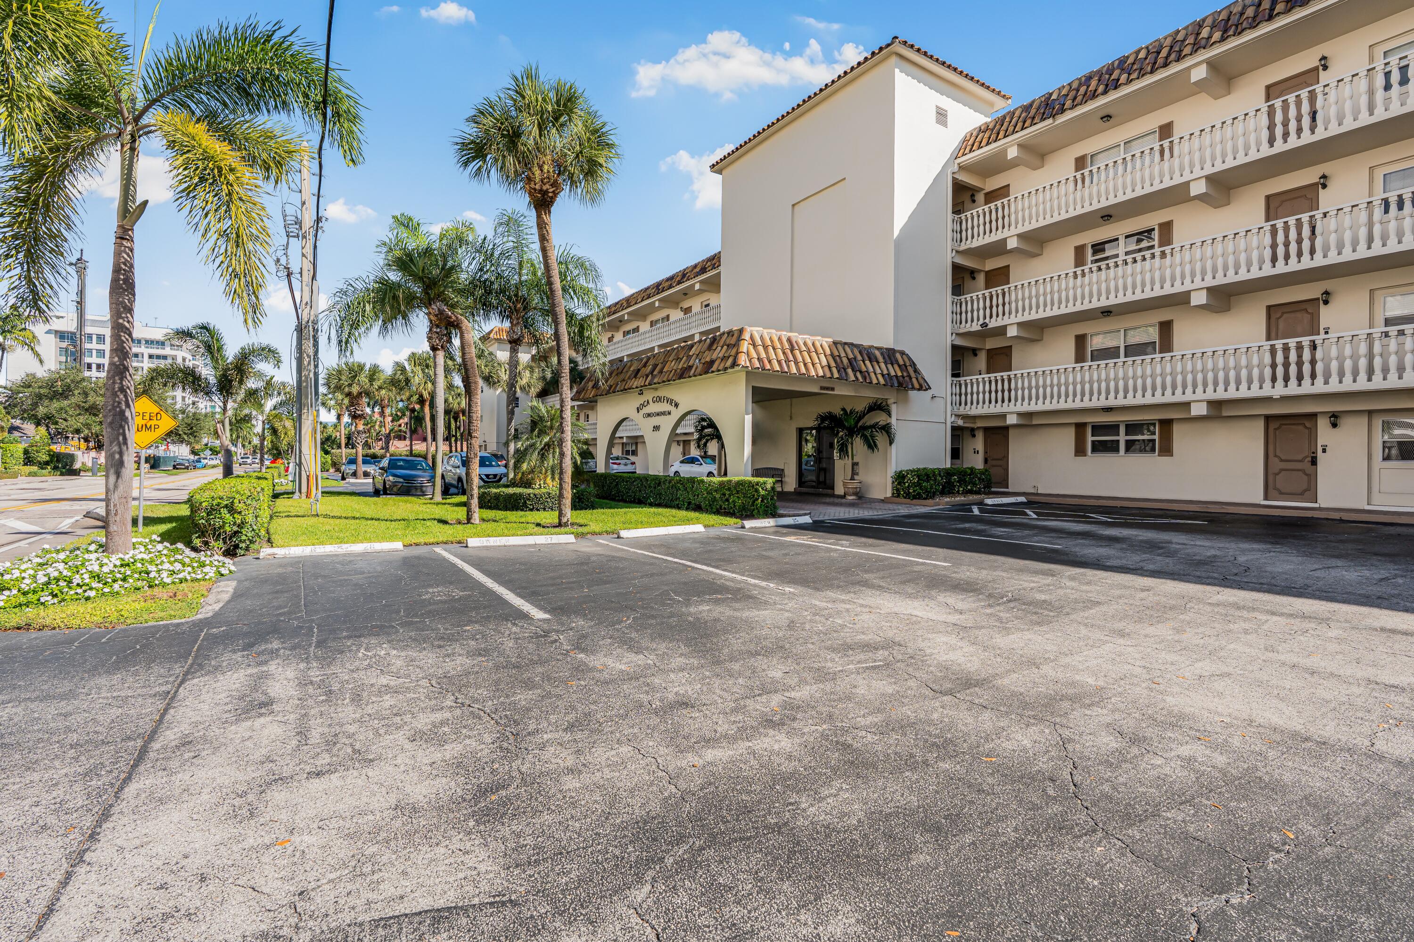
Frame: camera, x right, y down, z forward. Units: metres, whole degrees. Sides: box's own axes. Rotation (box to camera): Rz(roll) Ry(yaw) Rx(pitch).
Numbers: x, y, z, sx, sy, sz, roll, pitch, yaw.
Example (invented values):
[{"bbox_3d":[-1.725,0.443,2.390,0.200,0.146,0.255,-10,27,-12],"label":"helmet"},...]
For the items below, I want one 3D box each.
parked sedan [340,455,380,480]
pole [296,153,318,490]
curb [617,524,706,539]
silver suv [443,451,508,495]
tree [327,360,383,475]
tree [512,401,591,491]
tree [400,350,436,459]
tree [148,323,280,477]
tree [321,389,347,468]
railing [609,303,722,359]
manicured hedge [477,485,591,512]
[{"bbox_3d":[-22.197,-0.116,40.184,1.830,1.450,4.700,-1,2,-32],"label":"parked sedan"},{"bbox_3d":[-14.013,-5.042,21.864,0.750,12.100,0.600,-1,2,-33],"label":"pole"},{"bbox_3d":[-0.842,1.138,11.850,1.800,0.125,0.160,-1,2,-33],"label":"curb"},{"bbox_3d":[-9.400,0.059,25.551,1.840,1.680,4.650,-1,2,-35],"label":"silver suv"},{"bbox_3d":[-21.321,-2.942,37.919,3.400,7.200,3.400,-1,1,-29],"label":"tree"},{"bbox_3d":[-4.761,-0.547,18.993,2.450,3.180,2.450,-1,2,-35],"label":"tree"},{"bbox_3d":[-23.453,-4.821,51.907,3.800,10.280,3.800,-1,2,-35],"label":"tree"},{"bbox_3d":[-17.626,-2.146,22.458,4.800,6.220,4.800,-1,2,-35],"label":"tree"},{"bbox_3d":[-32.398,-3.450,54.937,3.000,7.400,3.000,-1,2,-35],"label":"tree"},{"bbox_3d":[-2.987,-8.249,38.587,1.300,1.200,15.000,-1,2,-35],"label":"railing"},{"bbox_3d":[-5.086,0.779,18.593,3.500,0.580,3.300,0,1,-15],"label":"manicured hedge"}]

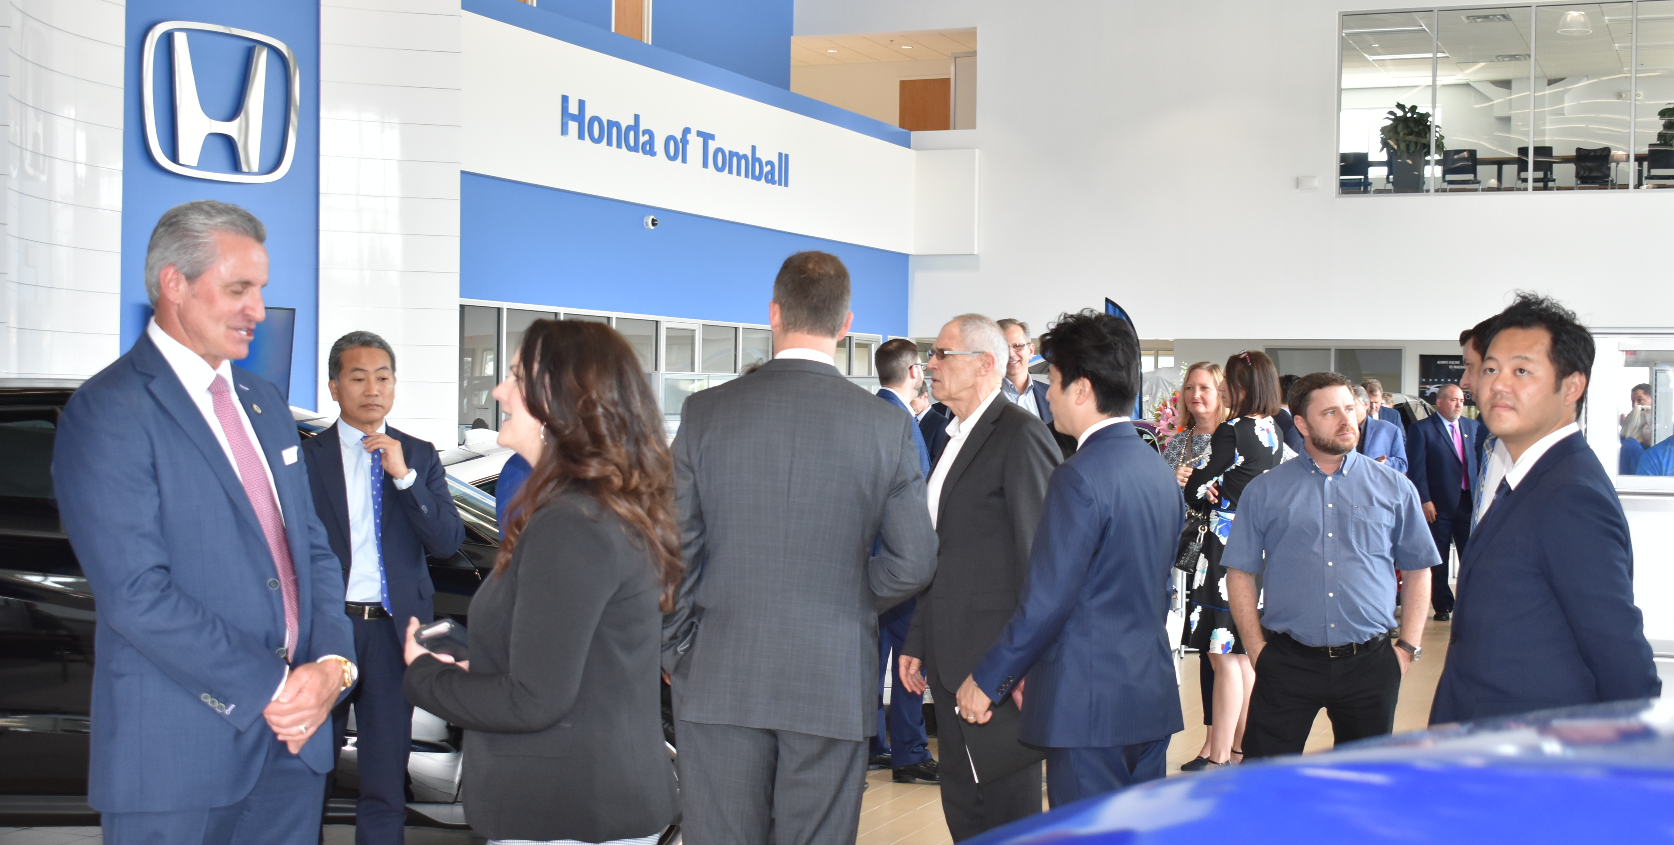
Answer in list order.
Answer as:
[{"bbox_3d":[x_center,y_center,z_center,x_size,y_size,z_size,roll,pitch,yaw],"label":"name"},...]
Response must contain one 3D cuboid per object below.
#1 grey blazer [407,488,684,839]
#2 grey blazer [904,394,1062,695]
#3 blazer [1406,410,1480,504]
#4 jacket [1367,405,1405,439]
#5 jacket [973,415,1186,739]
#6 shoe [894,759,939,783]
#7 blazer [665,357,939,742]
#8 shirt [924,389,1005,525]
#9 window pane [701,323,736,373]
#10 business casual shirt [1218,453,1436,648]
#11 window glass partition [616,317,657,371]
[{"bbox_3d":[-0.505,0.409,3.650,0.420,0.610,0.430,1,1,16],"label":"grey blazer"},{"bbox_3d":[0.389,0.310,5.550,0.320,0.770,0.470,1,1,-25],"label":"grey blazer"},{"bbox_3d":[4.524,0.301,15.900,0.570,0.760,0.350,0,1,-14],"label":"blazer"},{"bbox_3d":[4.226,0.231,16.800,0.520,0.720,0.320,1,1,23],"label":"jacket"},{"bbox_3d":[0.513,0.343,4.500,0.360,0.680,0.470,1,1,37],"label":"jacket"},{"bbox_3d":[0.380,1.442,8.930,0.305,0.115,0.110,1,1,14],"label":"shoe"},{"bbox_3d":[-0.078,0.266,4.500,0.550,0.800,0.360,1,1,17],"label":"blazer"},{"bbox_3d":[0.352,0.206,5.300,0.300,0.620,0.460,0,1,-22],"label":"shirt"},{"bbox_3d":[-1.337,-0.839,24.300,0.060,0.560,0.900,1,1,22],"label":"window pane"},{"bbox_3d":[1.385,0.347,6.000,0.590,0.560,0.330,1,1,12],"label":"business casual shirt"},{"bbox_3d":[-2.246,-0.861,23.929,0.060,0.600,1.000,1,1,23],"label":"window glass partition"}]

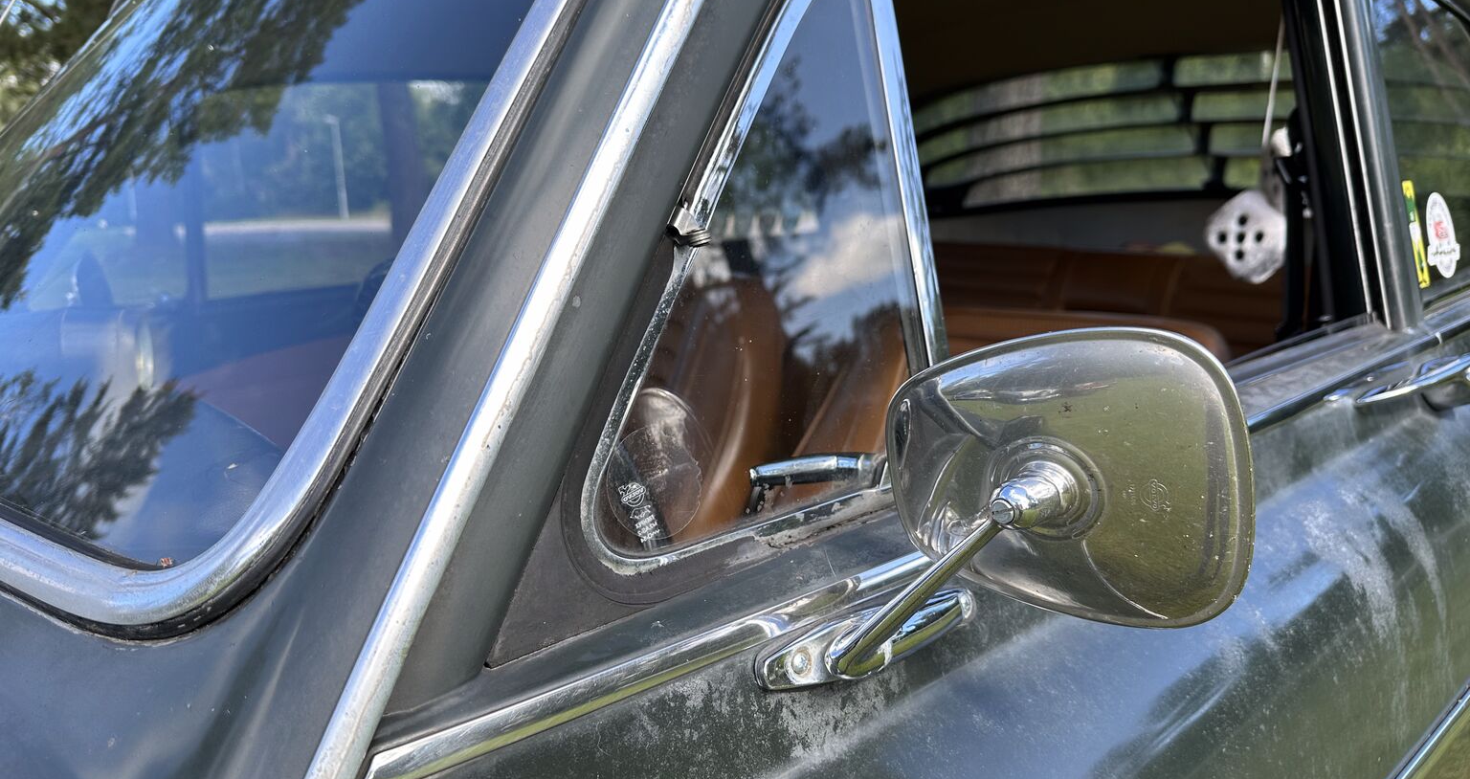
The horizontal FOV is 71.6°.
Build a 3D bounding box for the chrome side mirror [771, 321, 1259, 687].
[{"bbox_3d":[0.131,0.064,0.466,0.179,0.191,0.150,14,21,39],"label":"chrome side mirror"}]

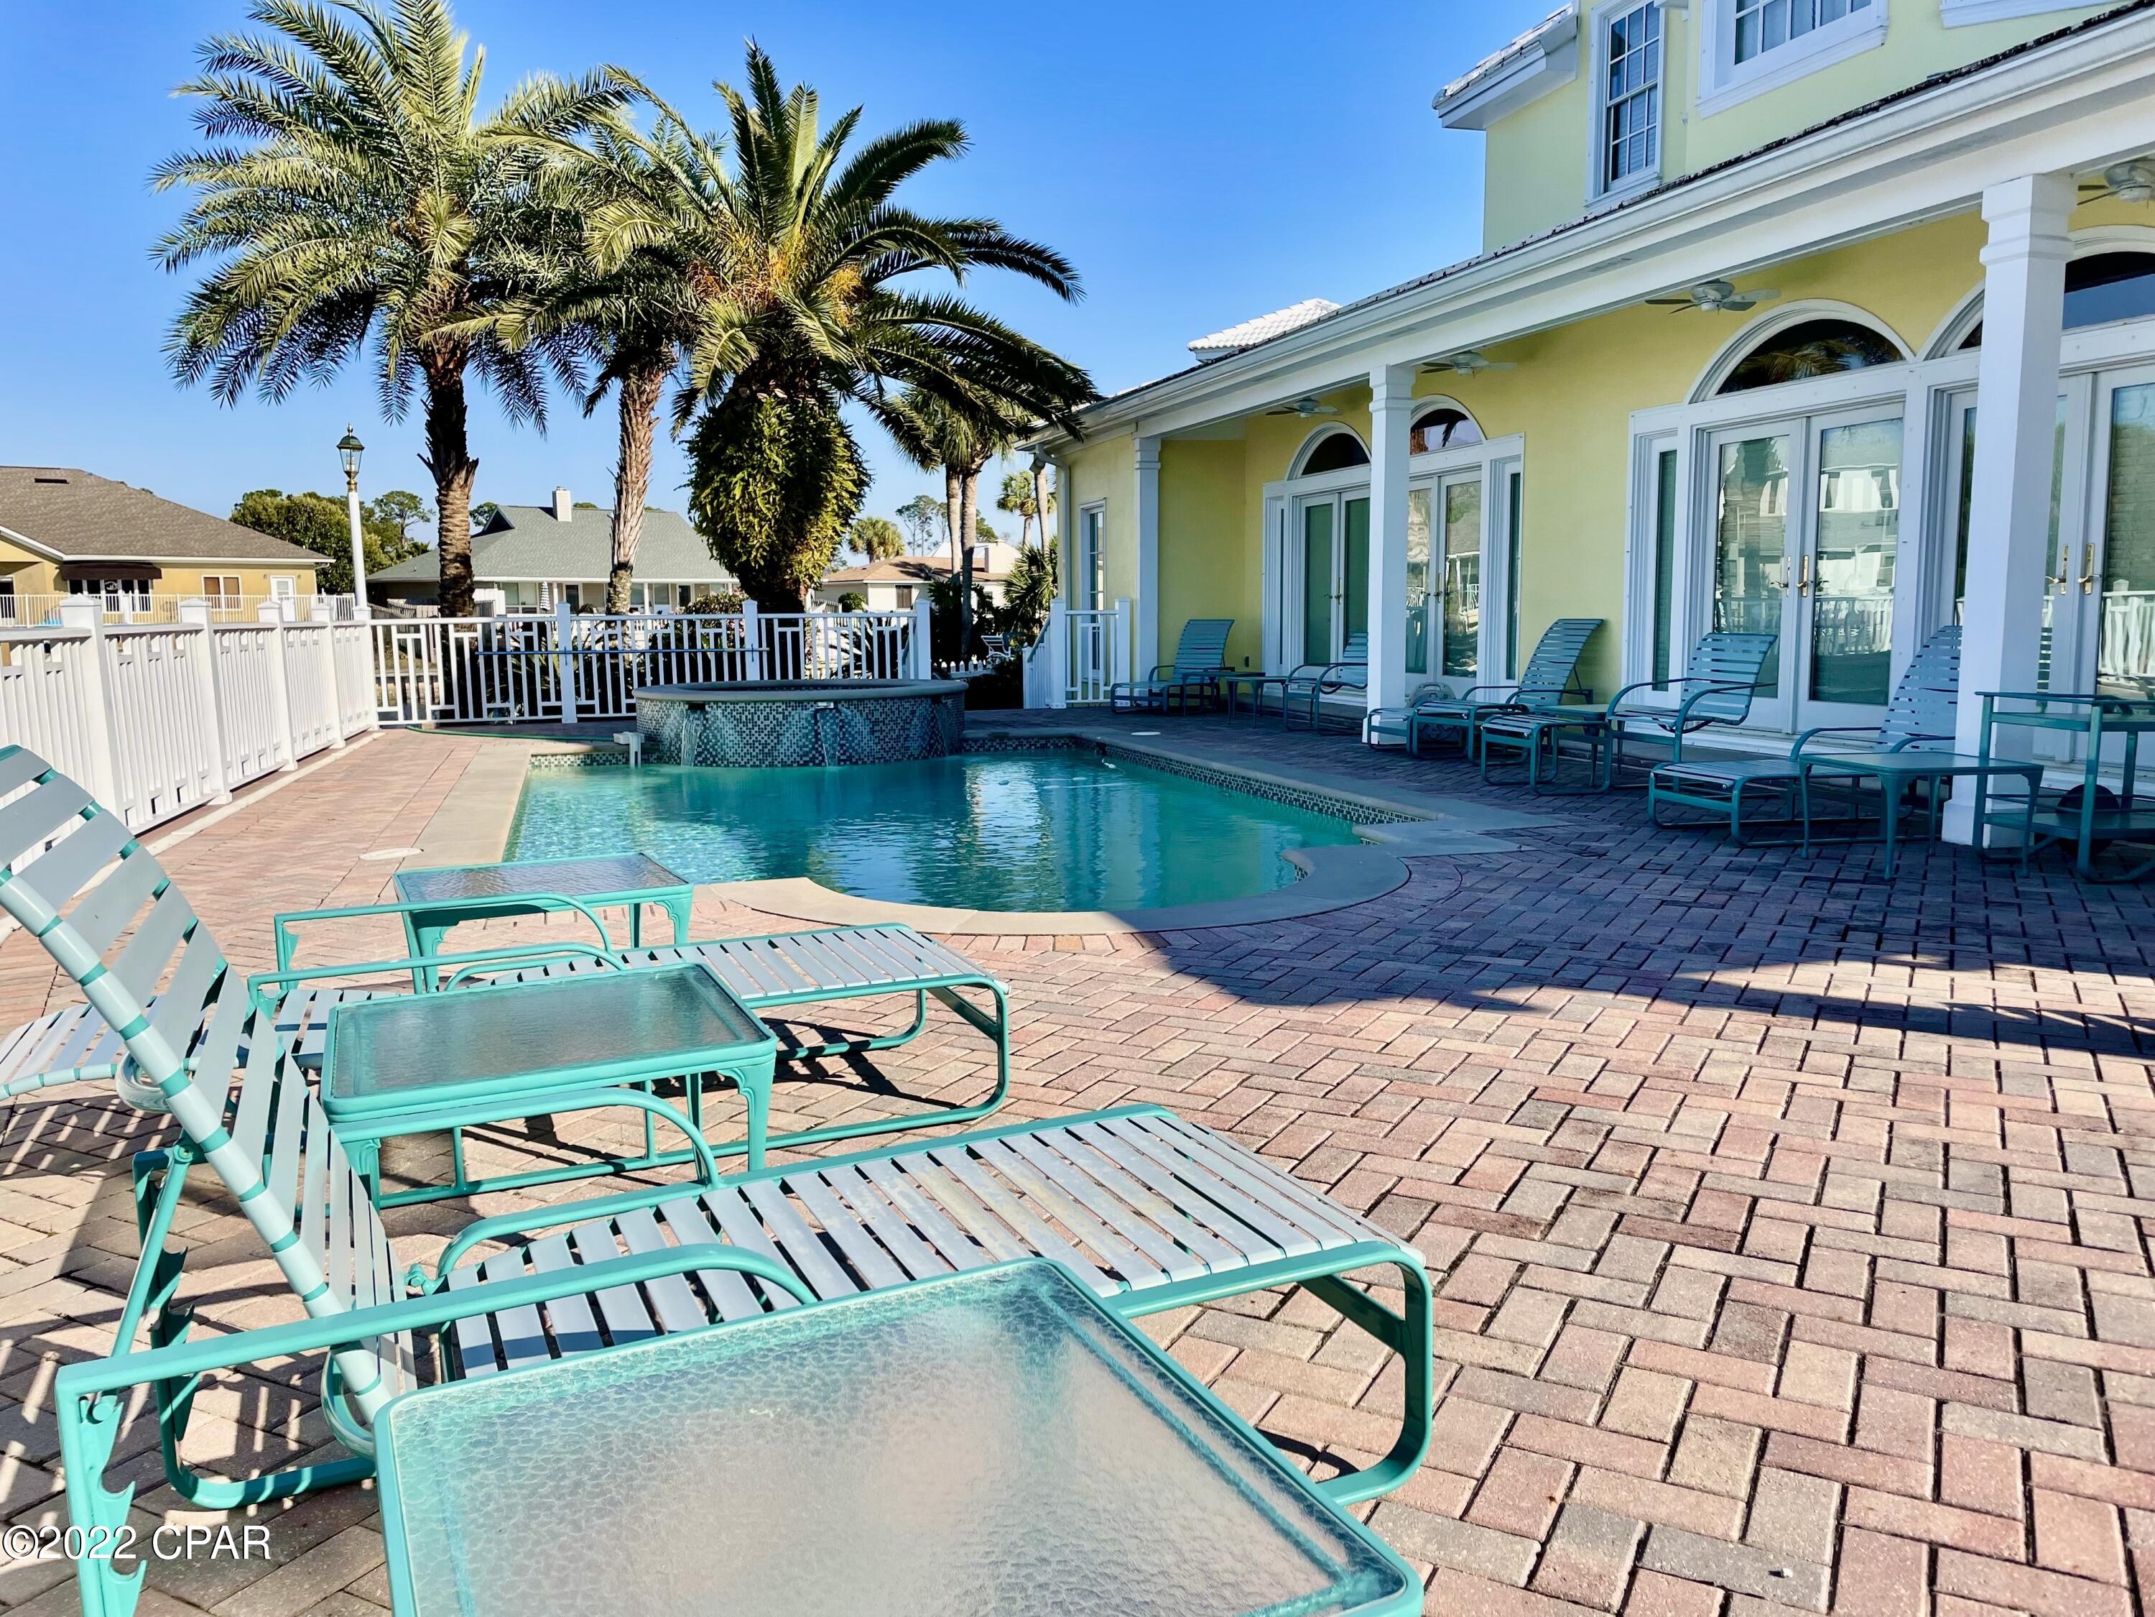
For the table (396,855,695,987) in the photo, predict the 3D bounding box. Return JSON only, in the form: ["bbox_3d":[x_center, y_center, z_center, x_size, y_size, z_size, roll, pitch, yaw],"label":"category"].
[{"bbox_3d":[-1.365,0.409,4.138,0.645,0.455,0.645,-4,8,-25],"label":"table"}]

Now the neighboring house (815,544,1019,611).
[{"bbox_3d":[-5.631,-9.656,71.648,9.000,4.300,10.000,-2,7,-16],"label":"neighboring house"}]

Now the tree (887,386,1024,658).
[{"bbox_3d":[-2.336,-5.202,31.726,2.900,5.989,2.900,-2,7,-16],"label":"tree"}]

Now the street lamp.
[{"bbox_3d":[-7.179,-2.819,16.023,0.300,1.875,0.300,-2,7,-16],"label":"street lamp"}]

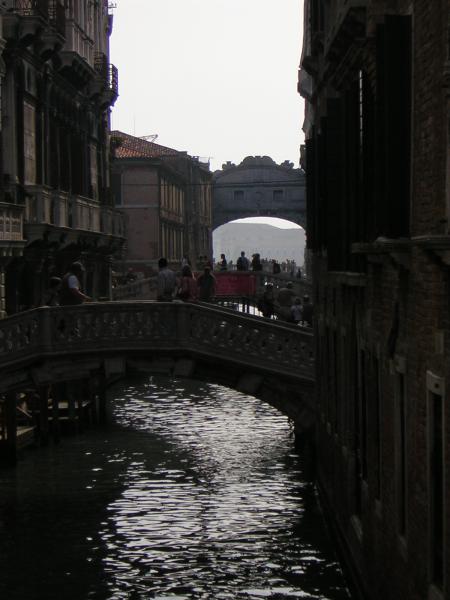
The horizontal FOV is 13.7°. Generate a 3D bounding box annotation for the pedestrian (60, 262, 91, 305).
[{"bbox_3d":[-2.826,0.123,35.500,0.540,1.700,0.500,0,1,-16],"label":"pedestrian"}]

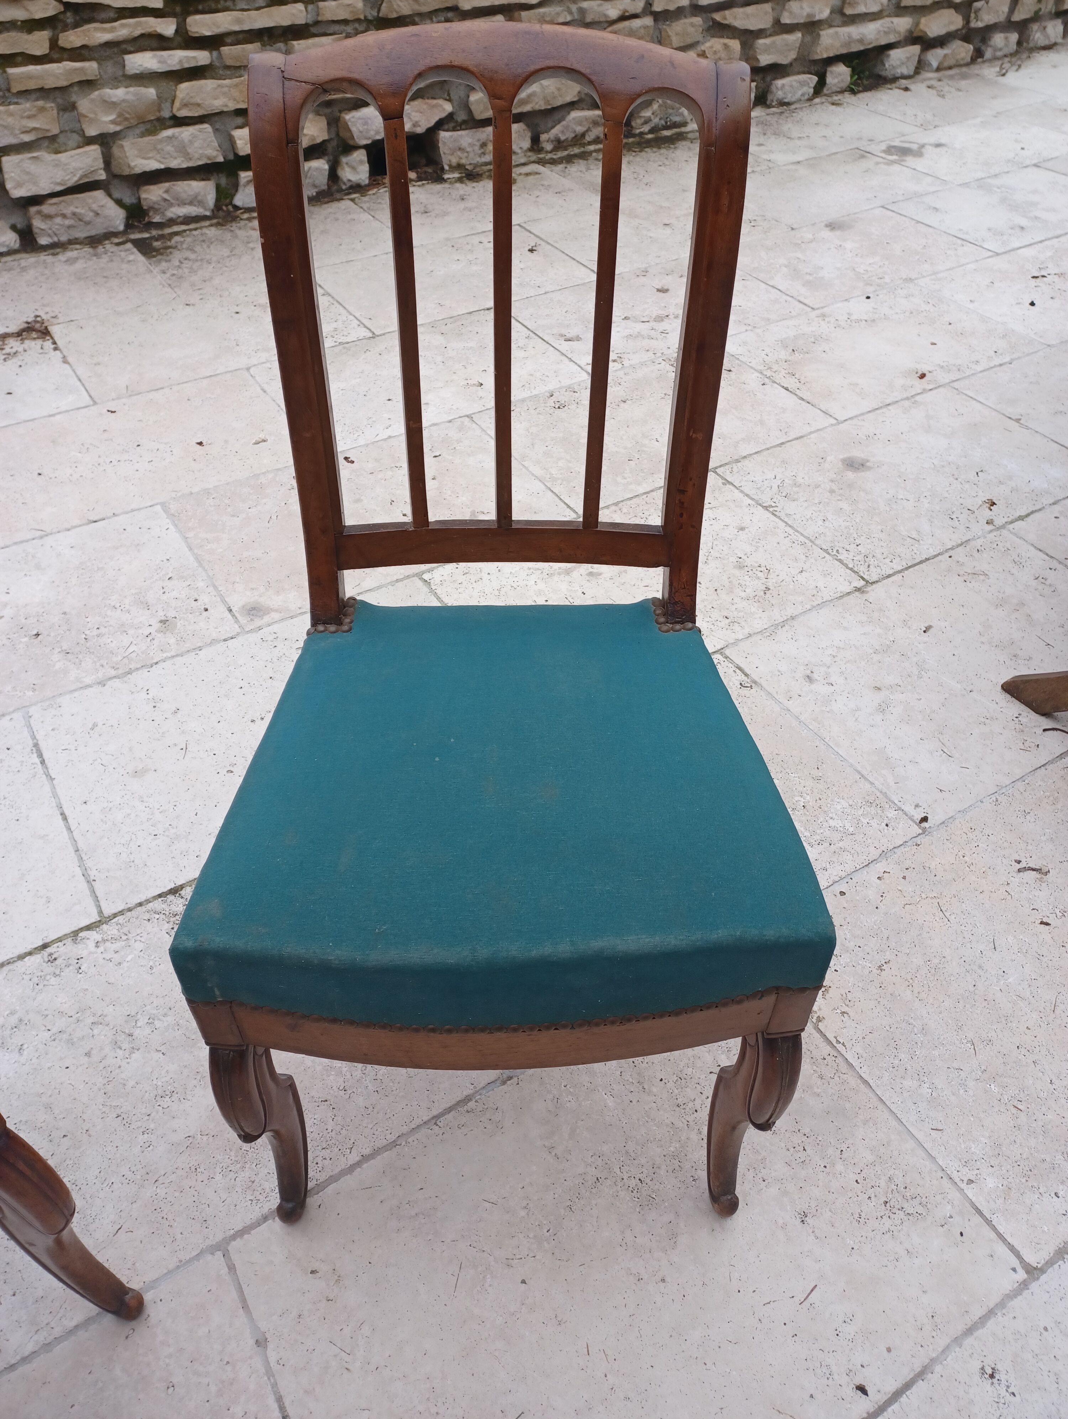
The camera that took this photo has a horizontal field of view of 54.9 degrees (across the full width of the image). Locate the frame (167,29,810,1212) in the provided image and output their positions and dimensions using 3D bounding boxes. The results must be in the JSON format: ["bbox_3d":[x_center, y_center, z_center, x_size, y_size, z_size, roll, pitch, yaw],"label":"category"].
[{"bbox_3d":[-0.028,0.012,0.809,0.429,0.853,0.479,-1,45,-1],"label":"frame"}]

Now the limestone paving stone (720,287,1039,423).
[{"bbox_3d":[0.771,-0.802,2.300,0.628,0.030,0.410,-23,49,-22],"label":"limestone paving stone"}]

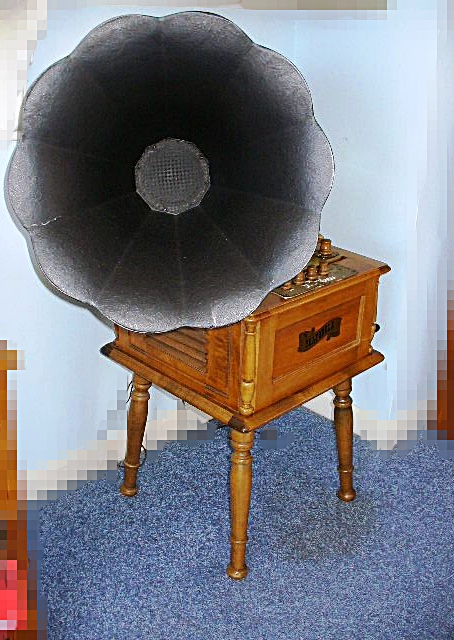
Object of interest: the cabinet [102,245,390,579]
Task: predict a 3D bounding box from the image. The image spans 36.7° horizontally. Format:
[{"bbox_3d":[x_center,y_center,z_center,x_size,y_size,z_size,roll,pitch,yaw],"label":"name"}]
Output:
[{"bbox_3d":[0.040,0.163,1.714,0.494,0.682,0.487,-19,31,-41],"label":"cabinet"}]

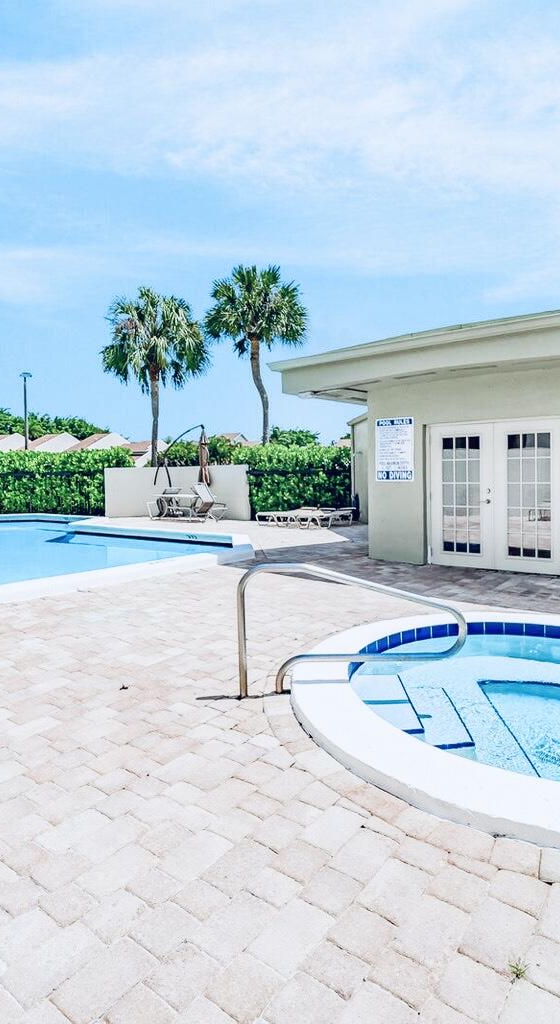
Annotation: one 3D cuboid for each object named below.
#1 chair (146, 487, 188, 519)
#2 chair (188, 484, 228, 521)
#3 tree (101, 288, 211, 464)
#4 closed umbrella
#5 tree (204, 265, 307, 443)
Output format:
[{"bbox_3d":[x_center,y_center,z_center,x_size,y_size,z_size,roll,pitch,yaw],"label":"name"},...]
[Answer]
[{"bbox_3d":[-3.295,-0.177,16.200,1.150,0.900,0.700,-5,6,-41],"label":"chair"},{"bbox_3d":[-2.022,-0.208,15.700,1.050,1.000,0.650,2,6,30],"label":"chair"},{"bbox_3d":[-4.928,-4.486,22.000,4.000,8.570,4.000,-2,5,-11],"label":"tree"},{"bbox_3d":[-2.151,-1.588,15.900,0.460,1.660,0.460,-1,5,0],"label":"closed umbrella"},{"bbox_3d":[-0.971,-5.223,23.000,4.100,9.730,4.100,-1,5,0],"label":"tree"}]

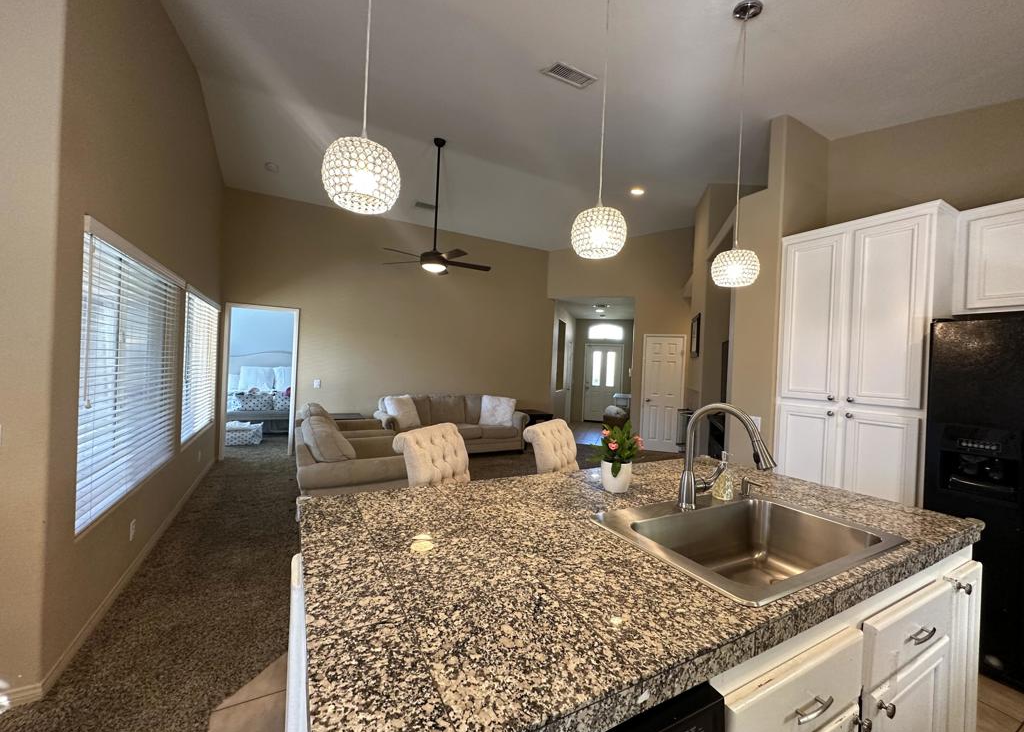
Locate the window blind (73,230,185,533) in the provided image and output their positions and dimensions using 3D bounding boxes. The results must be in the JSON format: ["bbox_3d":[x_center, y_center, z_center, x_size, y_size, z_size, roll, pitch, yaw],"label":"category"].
[{"bbox_3d":[-2.457,0.057,2.773,0.060,1.440,1.900,2,0,-28],"label":"window blind"}]

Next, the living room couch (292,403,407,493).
[{"bbox_3d":[-1.726,0.882,4.382,0.990,0.950,2.540,2,0,-28],"label":"living room couch"}]

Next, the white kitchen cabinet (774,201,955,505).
[{"bbox_3d":[2.435,0.292,2.861,0.620,2.450,0.850,2,0,-28],"label":"white kitchen cabinet"}]

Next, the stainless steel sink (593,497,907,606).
[{"bbox_3d":[0.778,0.668,1.375,0.840,0.240,0.550,2,0,-28],"label":"stainless steel sink"}]

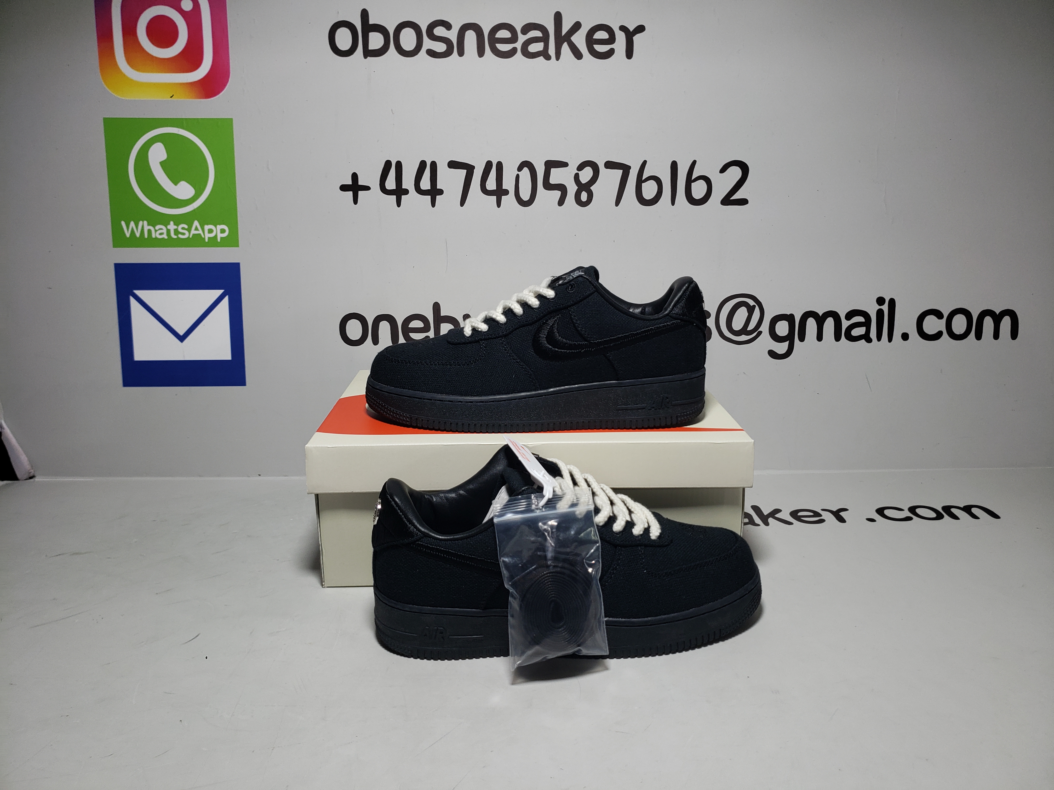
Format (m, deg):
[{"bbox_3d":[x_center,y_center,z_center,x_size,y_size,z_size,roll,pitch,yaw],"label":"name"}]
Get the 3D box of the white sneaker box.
[{"bbox_3d":[0.001,0.065,0.739,0.347,0.122,0.236,-1,16,-2],"label":"white sneaker box"}]

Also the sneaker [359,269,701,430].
[{"bbox_3d":[0.008,-0.046,0.672,0.295,0.128,0.113,0,16,-1],"label":"sneaker"}]

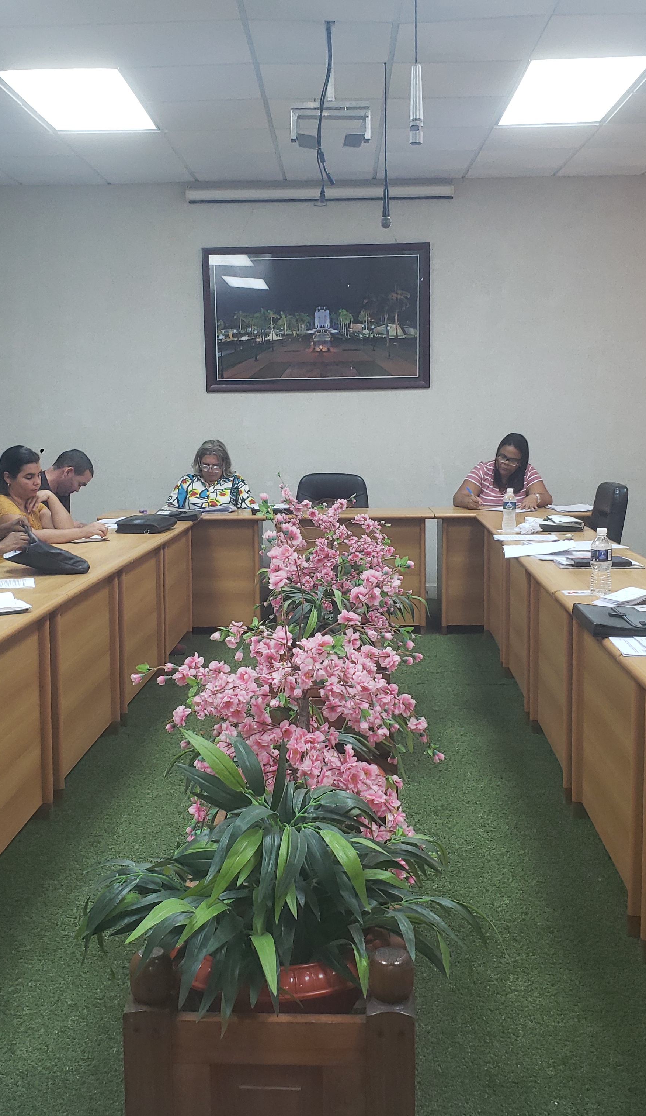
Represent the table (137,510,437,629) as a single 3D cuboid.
[{"bbox_3d":[-0.239,0.067,7.115,1.938,0.709,0.571,0,7,2],"label":"table"}]

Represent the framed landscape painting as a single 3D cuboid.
[{"bbox_3d":[-0.042,-1.754,8.204,1.655,1.060,0.040,0,7,2],"label":"framed landscape painting"}]

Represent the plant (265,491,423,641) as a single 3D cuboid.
[{"bbox_3d":[0.092,0.048,5.064,0.714,0.720,0.660,0,7,2],"label":"plant"}]

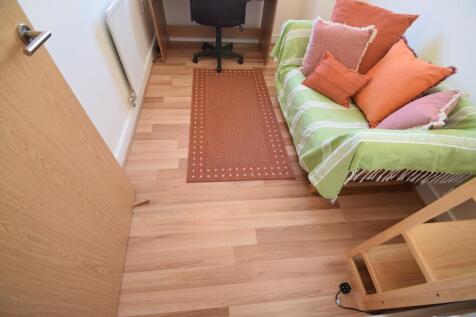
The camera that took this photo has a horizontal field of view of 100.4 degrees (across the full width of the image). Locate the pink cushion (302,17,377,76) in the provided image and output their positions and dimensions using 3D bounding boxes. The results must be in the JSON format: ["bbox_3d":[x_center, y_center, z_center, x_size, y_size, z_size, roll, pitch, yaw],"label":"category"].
[{"bbox_3d":[0.826,-0.912,1.658,0.419,0.419,0.130,17,12,13],"label":"pink cushion"}]

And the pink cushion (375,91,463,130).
[{"bbox_3d":[1.120,-0.295,1.279,0.380,0.380,0.130,-36,106,-25],"label":"pink cushion"}]

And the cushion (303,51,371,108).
[{"bbox_3d":[0.753,-0.597,1.511,0.384,0.100,0.286,37,92,12],"label":"cushion"}]

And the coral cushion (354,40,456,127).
[{"bbox_3d":[0.997,-0.505,1.317,0.140,0.451,0.451,19,44,-24],"label":"coral cushion"}]

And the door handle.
[{"bbox_3d":[-0.569,-0.327,0.546,0.065,0.052,0.146,-5,54,-10],"label":"door handle"}]

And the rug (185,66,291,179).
[{"bbox_3d":[-0.039,-0.446,1.883,0.800,0.010,1.500,-2,53,-7],"label":"rug"}]

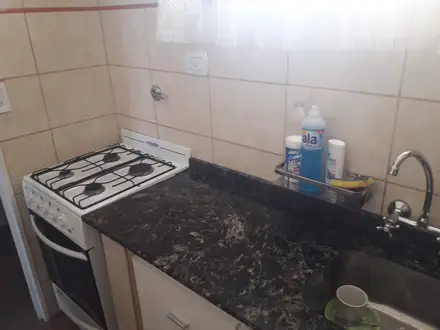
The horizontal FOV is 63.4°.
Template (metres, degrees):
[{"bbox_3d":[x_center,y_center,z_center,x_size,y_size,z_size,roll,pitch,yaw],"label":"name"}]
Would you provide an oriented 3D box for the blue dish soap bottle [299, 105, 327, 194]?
[{"bbox_3d":[0.285,-0.045,1.109,0.080,0.285,0.055,17,30,38],"label":"blue dish soap bottle"}]

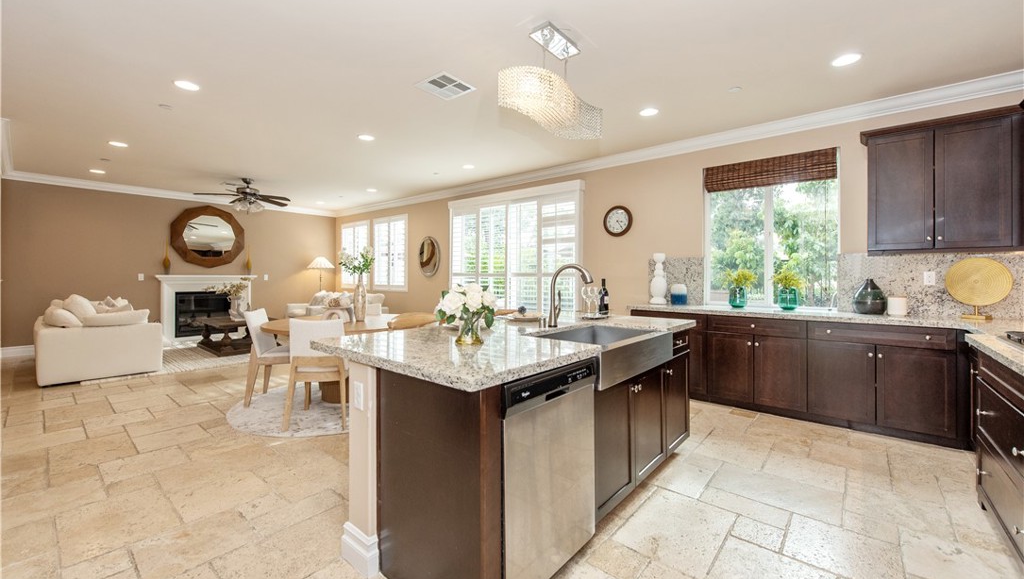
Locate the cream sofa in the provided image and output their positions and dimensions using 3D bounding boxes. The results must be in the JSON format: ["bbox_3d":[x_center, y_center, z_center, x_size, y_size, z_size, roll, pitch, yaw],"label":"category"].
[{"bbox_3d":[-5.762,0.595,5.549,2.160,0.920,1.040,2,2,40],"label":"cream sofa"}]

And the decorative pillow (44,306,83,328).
[{"bbox_3d":[-5.282,0.332,4.723,0.430,0.170,0.340,1,-31,41],"label":"decorative pillow"}]

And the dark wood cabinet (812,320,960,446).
[{"bbox_3d":[2.993,0.663,3.284,0.851,0.805,0.610,1,1,41],"label":"dark wood cabinet"}]

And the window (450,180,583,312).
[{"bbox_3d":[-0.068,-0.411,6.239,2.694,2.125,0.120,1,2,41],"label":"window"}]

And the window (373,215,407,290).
[{"bbox_3d":[-2.632,-0.759,8.582,1.355,1.600,0.100,1,1,41],"label":"window"}]

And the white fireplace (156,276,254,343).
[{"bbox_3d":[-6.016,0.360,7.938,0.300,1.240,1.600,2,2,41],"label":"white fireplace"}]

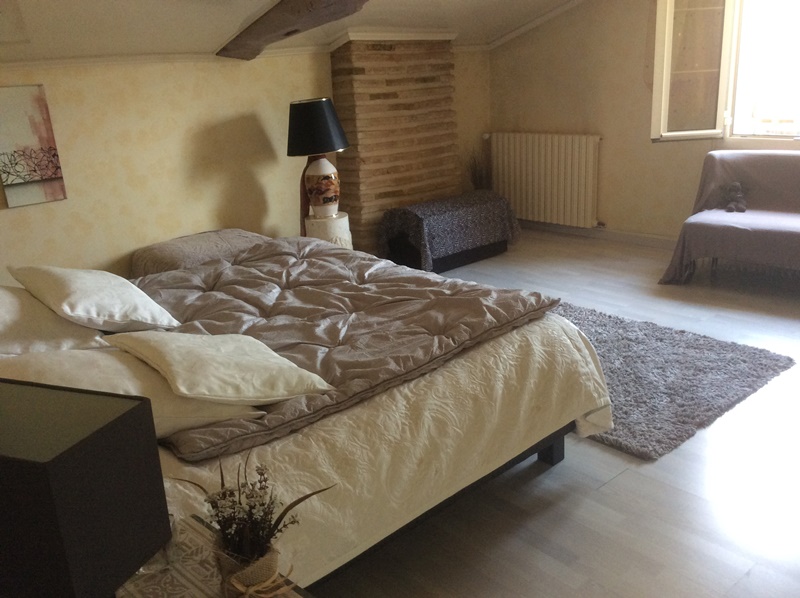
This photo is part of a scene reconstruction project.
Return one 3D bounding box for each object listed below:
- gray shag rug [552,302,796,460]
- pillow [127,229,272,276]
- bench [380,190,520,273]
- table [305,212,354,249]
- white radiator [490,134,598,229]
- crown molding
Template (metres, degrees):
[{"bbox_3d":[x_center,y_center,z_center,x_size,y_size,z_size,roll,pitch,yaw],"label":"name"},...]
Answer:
[{"bbox_3d":[0.771,0.259,3.740,1.261,0.043,1.832,-19,23,-40],"label":"gray shag rug"},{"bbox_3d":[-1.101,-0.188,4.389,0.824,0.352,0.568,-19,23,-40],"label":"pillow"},{"bbox_3d":[0.404,-0.531,5.696,1.022,0.430,0.454,-19,23,-40],"label":"bench"},{"bbox_3d":[-0.472,-0.319,5.047,0.305,0.508,0.305,-19,23,-40],"label":"table"},{"bbox_3d":[1.193,-1.006,6.177,0.092,0.734,1.022,-19,23,-40],"label":"white radiator"},{"bbox_3d":[-0.031,-1.891,5.400,1.115,0.125,0.298,-19,23,-40],"label":"crown molding"}]

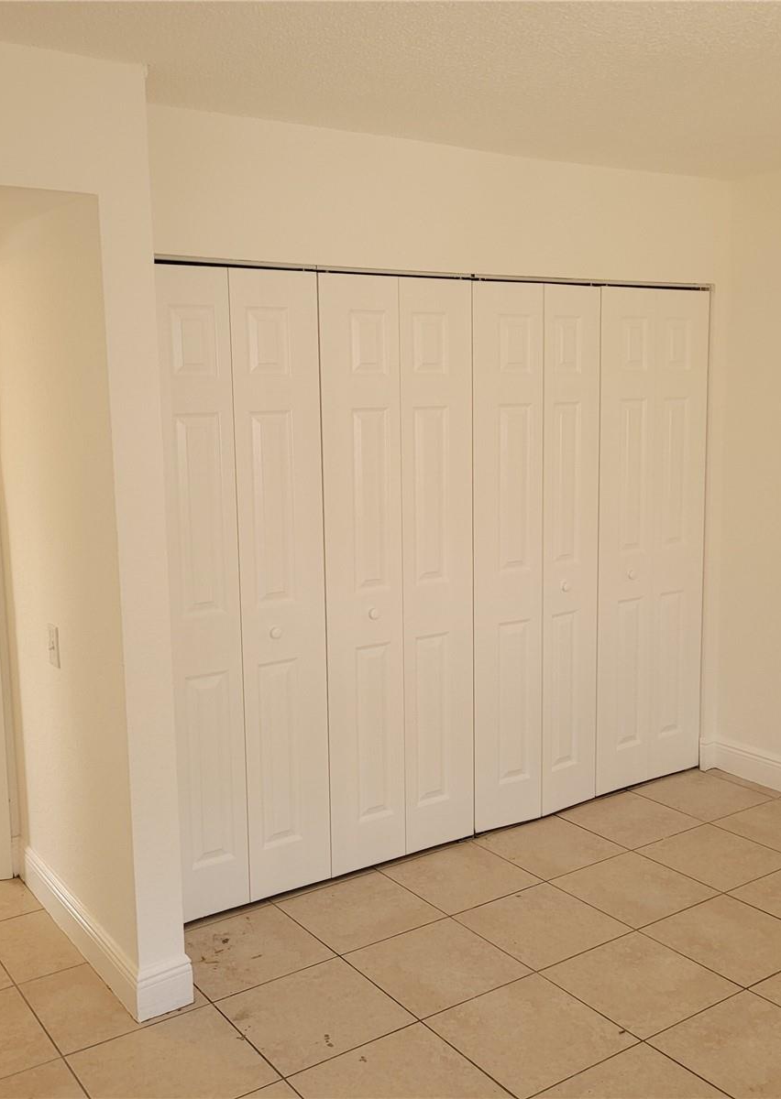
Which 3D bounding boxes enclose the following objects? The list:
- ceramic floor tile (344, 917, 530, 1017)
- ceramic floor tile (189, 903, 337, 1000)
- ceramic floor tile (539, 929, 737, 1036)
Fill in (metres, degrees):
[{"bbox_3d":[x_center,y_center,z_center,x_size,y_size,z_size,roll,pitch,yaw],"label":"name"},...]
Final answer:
[{"bbox_3d":[0.134,1.210,3.197,0.404,0.010,0.401,-7,11,-34],"label":"ceramic floor tile"},{"bbox_3d":[-0.433,1.204,3.298,0.404,0.010,0.401,-7,11,-34],"label":"ceramic floor tile"},{"bbox_3d":[0.701,1.217,3.096,0.404,0.010,0.401,-7,11,-34],"label":"ceramic floor tile"}]

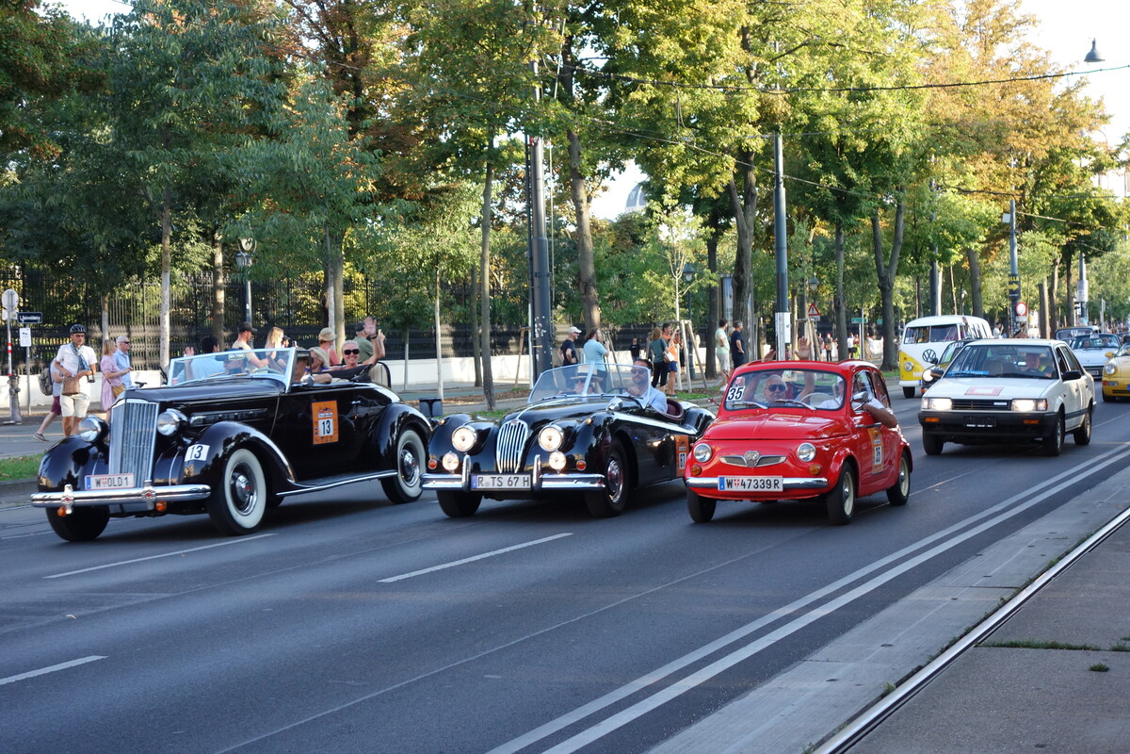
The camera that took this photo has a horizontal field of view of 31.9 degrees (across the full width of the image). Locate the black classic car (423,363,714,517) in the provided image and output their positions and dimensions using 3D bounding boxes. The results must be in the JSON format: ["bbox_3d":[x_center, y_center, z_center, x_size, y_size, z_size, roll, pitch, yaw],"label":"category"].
[{"bbox_3d":[0.307,0.500,18.071,1.640,1.300,4.470,-1,1,21],"label":"black classic car"}]

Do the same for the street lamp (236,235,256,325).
[{"bbox_3d":[-7.660,-1.339,48.030,0.450,4.250,0.550,-1,1,22],"label":"street lamp"}]

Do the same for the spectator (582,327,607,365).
[{"bbox_3d":[0.623,-0.126,40.012,0.360,1.730,0.500,-2,1,-32],"label":"spectator"}]

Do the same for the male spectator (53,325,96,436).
[{"bbox_3d":[-7.139,0.144,28.800,0.620,1.830,0.450,-2,1,-21],"label":"male spectator"}]

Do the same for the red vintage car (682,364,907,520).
[{"bbox_3d":[2.027,0.448,16.479,1.320,1.360,2.970,-1,1,23],"label":"red vintage car"}]

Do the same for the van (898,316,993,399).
[{"bbox_3d":[9.419,-0.521,48.505,1.740,1.940,4.280,-1,1,20],"label":"van"}]

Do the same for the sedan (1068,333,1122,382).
[{"bbox_3d":[15.609,-0.567,57.937,1.700,1.320,4.200,-1,1,22],"label":"sedan"}]

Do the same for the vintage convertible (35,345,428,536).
[{"bbox_3d":[-2.672,0.495,17.538,1.830,1.530,4.900,-1,1,21],"label":"vintage convertible"}]

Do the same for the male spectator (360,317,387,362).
[{"bbox_3d":[-3.139,-0.012,32.012,0.420,1.760,0.480,-2,1,-40],"label":"male spectator"}]

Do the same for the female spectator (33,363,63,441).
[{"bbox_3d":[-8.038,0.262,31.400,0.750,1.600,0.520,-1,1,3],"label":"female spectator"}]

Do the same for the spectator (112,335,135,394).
[{"bbox_3d":[-7.564,0.160,34.012,0.330,1.730,0.480,-1,1,13],"label":"spectator"}]

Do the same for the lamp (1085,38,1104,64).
[{"bbox_3d":[14.466,-8.898,54.000,0.570,0.700,0.570,-1,1,0],"label":"lamp"}]

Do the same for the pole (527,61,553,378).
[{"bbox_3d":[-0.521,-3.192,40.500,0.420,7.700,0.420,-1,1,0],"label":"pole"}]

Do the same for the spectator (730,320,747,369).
[{"bbox_3d":[4.218,-0.475,48.000,0.380,1.770,0.500,-1,1,-6],"label":"spectator"}]

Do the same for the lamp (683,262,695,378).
[{"bbox_3d":[4.164,-1.856,65.500,0.440,3.850,0.440,-1,1,0],"label":"lamp"}]

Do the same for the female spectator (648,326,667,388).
[{"bbox_3d":[2.228,-0.373,47.500,0.420,1.660,0.480,-2,1,-37],"label":"female spectator"}]

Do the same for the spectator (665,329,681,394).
[{"bbox_3d":[2.508,-0.386,46.012,0.360,1.660,0.460,-2,1,-10],"label":"spectator"}]

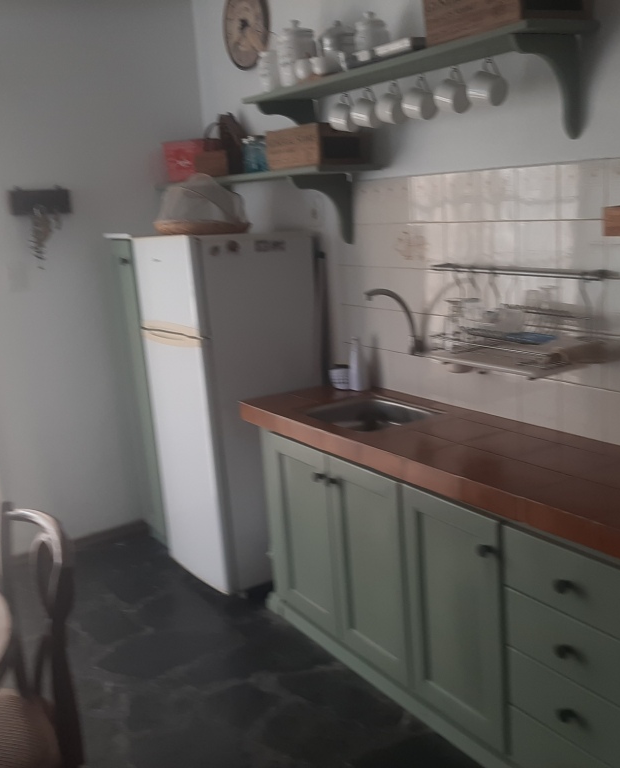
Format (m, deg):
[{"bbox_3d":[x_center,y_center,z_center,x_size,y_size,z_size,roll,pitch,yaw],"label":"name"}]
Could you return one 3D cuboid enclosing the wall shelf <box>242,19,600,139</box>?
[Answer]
[{"bbox_3d":[0.258,-0.864,2.455,0.298,0.275,1.296,-13,16,-34],"label":"wall shelf"}]

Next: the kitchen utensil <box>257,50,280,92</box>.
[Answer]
[{"bbox_3d":[-0.140,-1.125,2.775,0.070,0.140,0.070,-13,16,-34],"label":"kitchen utensil"}]

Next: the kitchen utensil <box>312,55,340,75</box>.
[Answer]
[{"bbox_3d":[0.057,-1.078,2.572,0.092,0.073,0.107,-14,16,-33],"label":"kitchen utensil"}]

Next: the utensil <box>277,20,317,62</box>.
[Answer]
[{"bbox_3d":[-0.046,-1.212,2.842,0.146,0.237,0.146,-4,14,1],"label":"utensil"}]

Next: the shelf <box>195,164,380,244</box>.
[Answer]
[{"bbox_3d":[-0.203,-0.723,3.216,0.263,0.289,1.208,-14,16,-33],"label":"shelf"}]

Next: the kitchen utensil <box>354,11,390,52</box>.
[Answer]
[{"bbox_3d":[0.200,-1.096,2.468,0.106,0.182,0.106,-3,13,1],"label":"kitchen utensil"}]

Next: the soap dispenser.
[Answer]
[{"bbox_3d":[0.183,-0.075,2.974,0.065,0.208,0.070,-13,16,-34],"label":"soap dispenser"}]

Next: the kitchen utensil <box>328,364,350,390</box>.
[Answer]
[{"bbox_3d":[0.126,-0.030,3.066,0.102,0.087,0.102,-4,14,1],"label":"kitchen utensil"}]

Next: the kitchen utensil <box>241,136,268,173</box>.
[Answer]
[{"bbox_3d":[-0.212,-0.876,2.960,0.096,0.134,0.096,-13,16,-34],"label":"kitchen utensil"}]

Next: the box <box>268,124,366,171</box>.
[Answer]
[{"bbox_3d":[0.028,-0.844,2.754,0.225,0.139,0.309,-13,16,-34],"label":"box"}]

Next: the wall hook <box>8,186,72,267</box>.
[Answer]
[{"bbox_3d":[-1.158,-0.684,3.348,0.271,0.335,0.050,-13,16,-34],"label":"wall hook"}]

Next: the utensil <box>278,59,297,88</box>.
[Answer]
[{"bbox_3d":[-0.081,-1.120,2.762,0.064,0.100,0.064,-4,14,1],"label":"utensil"}]

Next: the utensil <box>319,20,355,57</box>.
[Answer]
[{"bbox_3d":[0.092,-1.152,2.659,0.122,0.187,0.128,-4,14,1],"label":"utensil"}]

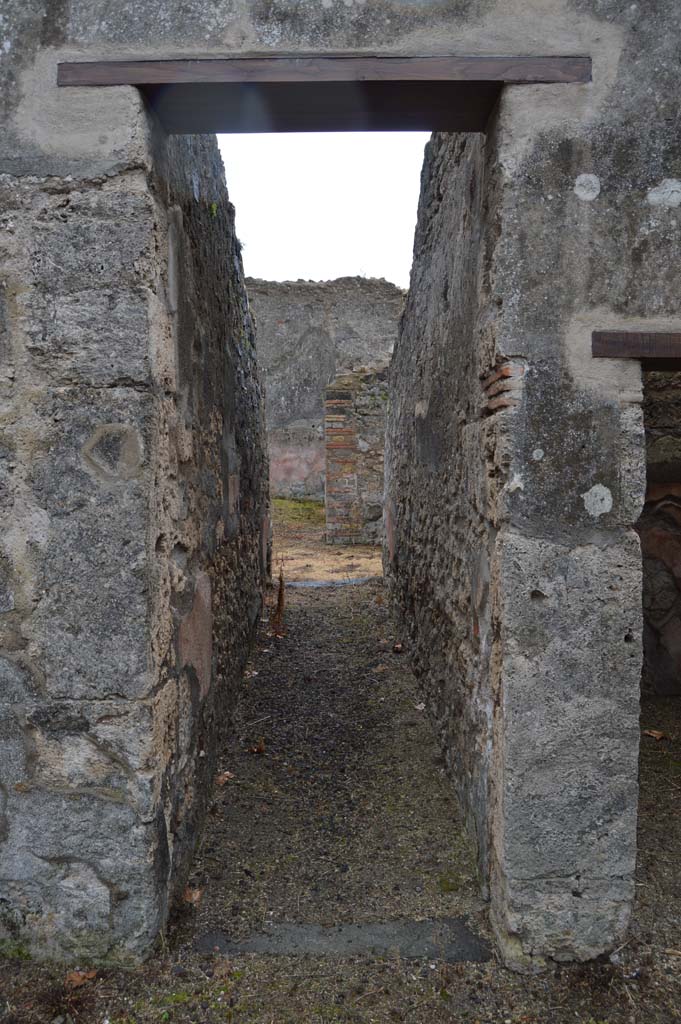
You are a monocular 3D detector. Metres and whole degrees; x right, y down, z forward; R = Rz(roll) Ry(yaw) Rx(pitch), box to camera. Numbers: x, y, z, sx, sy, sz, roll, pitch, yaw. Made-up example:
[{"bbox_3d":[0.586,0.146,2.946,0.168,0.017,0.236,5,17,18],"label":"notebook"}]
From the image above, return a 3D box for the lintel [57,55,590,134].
[{"bbox_3d":[-0.051,-1.392,2.586,1.675,0.073,0.362,0,4,2],"label":"lintel"}]

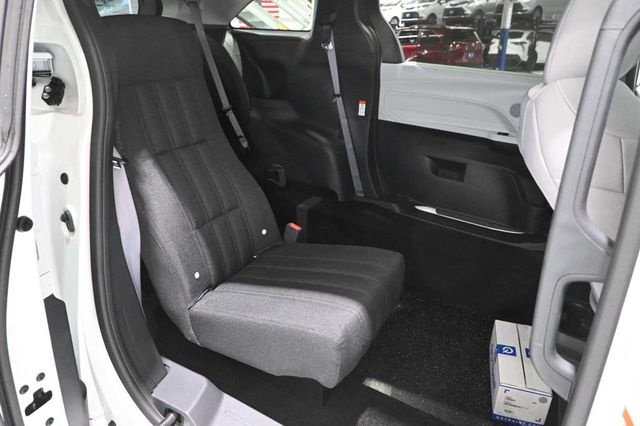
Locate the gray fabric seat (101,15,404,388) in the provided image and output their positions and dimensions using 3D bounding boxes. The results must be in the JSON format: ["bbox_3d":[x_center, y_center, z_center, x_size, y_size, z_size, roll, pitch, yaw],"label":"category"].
[{"bbox_3d":[-0.191,-0.089,1.198,0.797,0.831,0.471,11,23,27],"label":"gray fabric seat"}]

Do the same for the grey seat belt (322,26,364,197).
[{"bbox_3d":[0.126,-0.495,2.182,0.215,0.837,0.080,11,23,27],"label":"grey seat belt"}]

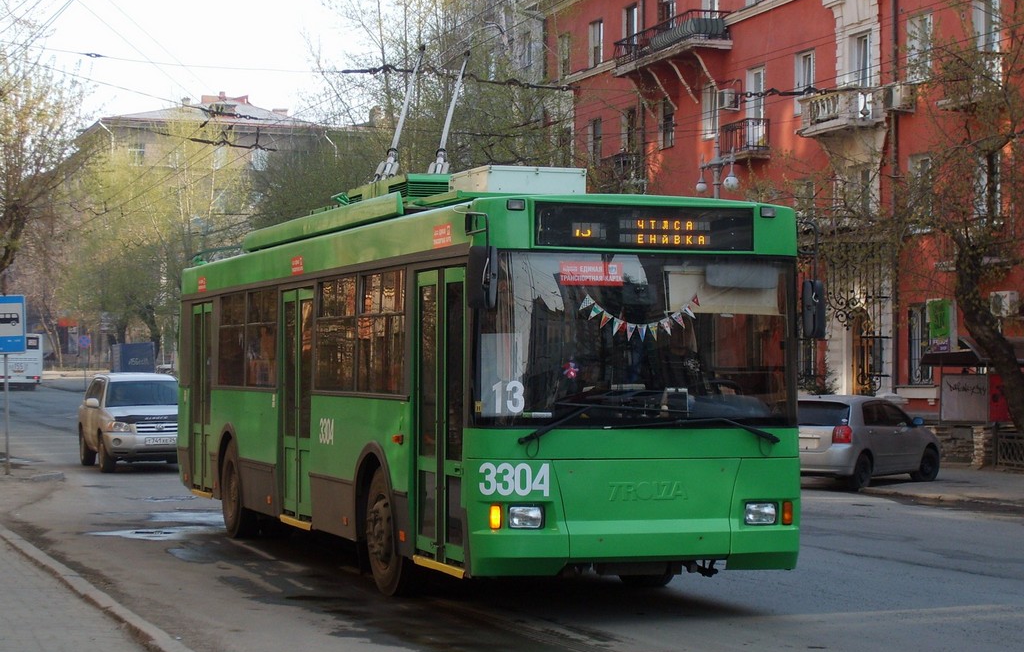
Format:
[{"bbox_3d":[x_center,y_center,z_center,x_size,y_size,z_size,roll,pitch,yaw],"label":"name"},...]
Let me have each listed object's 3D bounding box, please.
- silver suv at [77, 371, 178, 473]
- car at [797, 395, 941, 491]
[{"bbox_3d":[-6.732,1.712,38.625,1.825,1.690,4.690,1,-1,-18],"label":"silver suv"},{"bbox_3d":[5.780,1.911,35.963,1.695,1.470,4.175,0,-1,35],"label":"car"}]

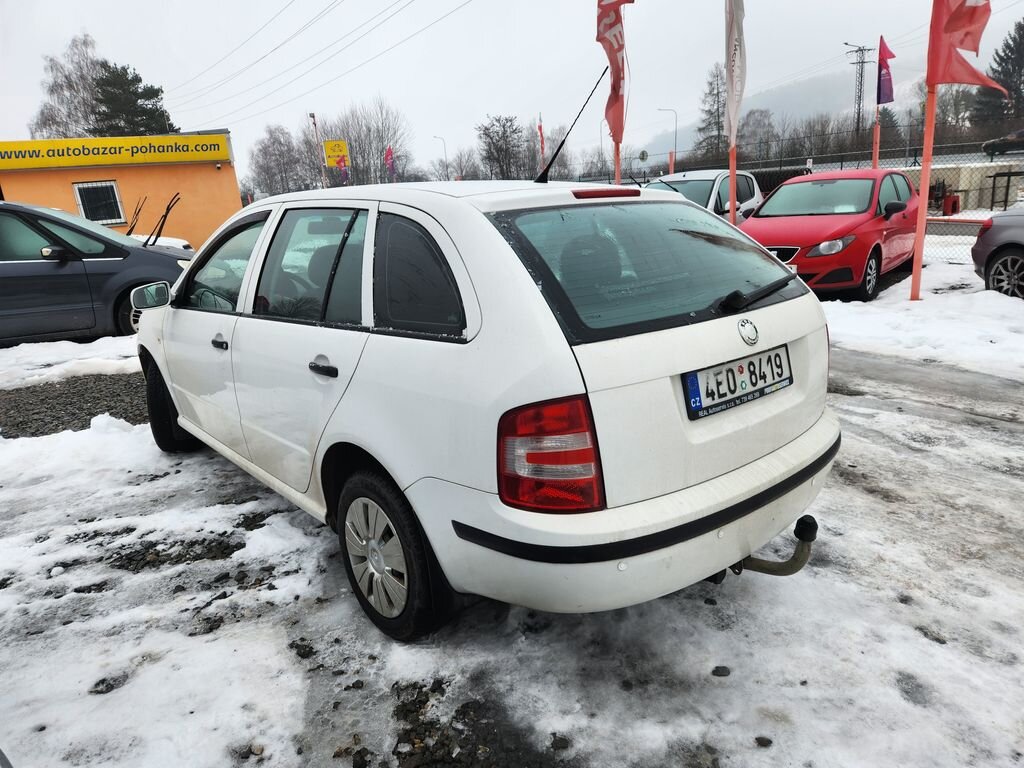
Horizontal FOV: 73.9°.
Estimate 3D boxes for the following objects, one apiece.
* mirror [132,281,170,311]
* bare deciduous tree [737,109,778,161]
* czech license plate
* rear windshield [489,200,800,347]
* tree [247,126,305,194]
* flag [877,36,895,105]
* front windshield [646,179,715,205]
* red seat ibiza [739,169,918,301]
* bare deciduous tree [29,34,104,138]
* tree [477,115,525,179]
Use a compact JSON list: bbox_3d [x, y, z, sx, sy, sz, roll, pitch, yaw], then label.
[{"bbox_3d":[-1.854,-0.451,3.471,0.110,0.150,0.190,9,18,40],"label":"mirror"},{"bbox_3d":[29.090,-27.789,80.386,5.000,9.082,5.000,1,16,20],"label":"bare deciduous tree"},{"bbox_3d":[0.654,-0.013,1.929,0.530,0.122,0.020,-14,4,-38],"label":"czech license plate"},{"bbox_3d":[0.470,-0.386,2.043,1.152,0.100,0.546,-14,58,-38],"label":"rear windshield"},{"bbox_3d":[-20.564,-18.170,60.416,5.200,9.310,5.200,-9,16,-16],"label":"tree"},{"bbox_3d":[6.211,-5.207,11.300,0.280,1.080,0.160,2,16,21],"label":"flag"},{"bbox_3d":[2.428,-2.853,10.365,1.330,0.160,0.790,8,56,39],"label":"front windshield"},{"bbox_3d":[4.084,-1.985,8.780,1.700,1.445,4.050,8,20,39],"label":"red seat ibiza"},{"bbox_3d":[-25.829,-14.232,40.880,5.200,12.653,5.200,-13,17,-28],"label":"bare deciduous tree"},{"bbox_3d":[-0.737,-16.014,50.389,3.800,7.518,3.800,-4,15,0],"label":"tree"}]

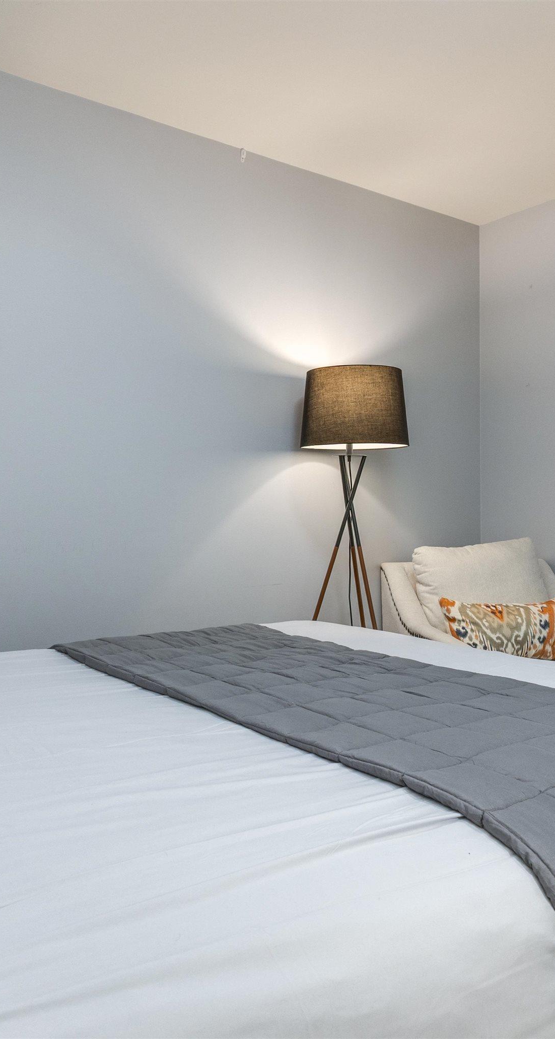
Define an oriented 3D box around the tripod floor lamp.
[{"bbox_3d":[0.215,0.220,2.730,0.500,1.480,0.510,0,1,2],"label":"tripod floor lamp"}]

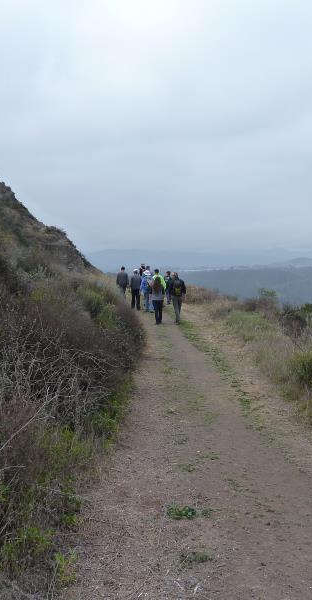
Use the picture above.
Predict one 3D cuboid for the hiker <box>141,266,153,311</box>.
[{"bbox_3d":[-0.324,-0.400,22.000,0.520,1.760,0.450,0,3,-2],"label":"hiker"}]

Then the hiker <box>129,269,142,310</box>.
[{"bbox_3d":[-0.798,-0.401,23.400,0.480,1.680,0.400,0,3,-2],"label":"hiker"}]

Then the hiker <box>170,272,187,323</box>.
[{"bbox_3d":[0.717,-0.048,18.400,0.530,1.680,0.480,0,3,-2],"label":"hiker"}]

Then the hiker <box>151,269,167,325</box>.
[{"bbox_3d":[0.077,-0.092,17.800,0.520,1.700,0.420,0,3,0],"label":"hiker"}]

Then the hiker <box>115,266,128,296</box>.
[{"bbox_3d":[-1.325,-0.450,23.200,0.520,1.750,0.420,0,3,-3],"label":"hiker"}]

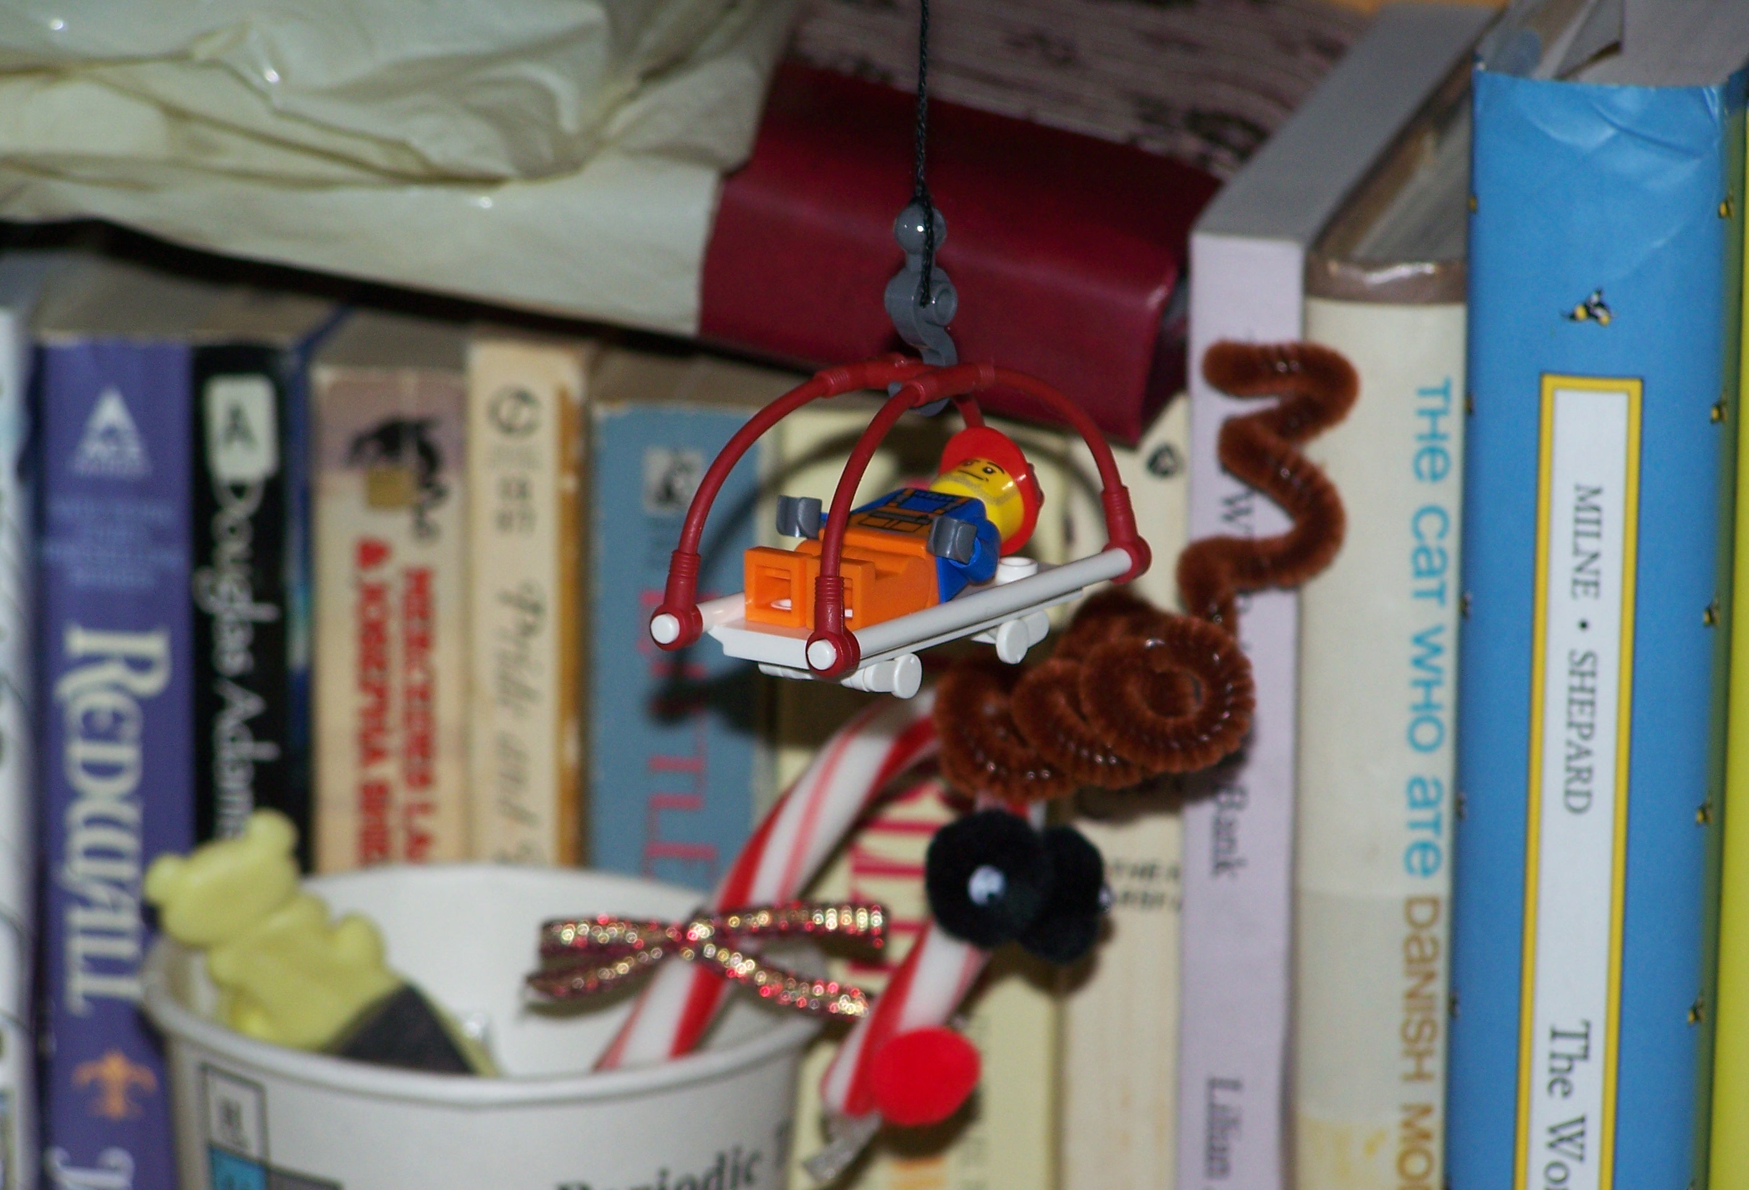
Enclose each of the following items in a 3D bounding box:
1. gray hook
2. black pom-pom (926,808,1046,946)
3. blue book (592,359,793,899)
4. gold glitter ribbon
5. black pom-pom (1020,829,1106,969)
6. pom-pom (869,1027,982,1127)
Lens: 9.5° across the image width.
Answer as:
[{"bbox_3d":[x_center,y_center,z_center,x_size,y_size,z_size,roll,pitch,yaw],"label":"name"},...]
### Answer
[{"bbox_3d":[0.005,-0.033,1.188,0.007,0.022,0.009,11,20,29],"label":"gray hook"},{"bbox_3d":[0.013,0.033,1.230,0.015,0.016,0.015,1,18,0],"label":"black pom-pom"},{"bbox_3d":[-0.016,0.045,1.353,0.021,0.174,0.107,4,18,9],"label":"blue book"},{"bbox_3d":[-0.020,0.043,1.238,0.042,0.012,0.009,2,18,5],"label":"gold glitter ribbon"},{"bbox_3d":[0.020,0.035,1.241,0.015,0.016,0.015,4,18,10],"label":"black pom-pom"},{"bbox_3d":[0.006,0.057,1.242,0.013,0.012,0.013,1,18,0],"label":"pom-pom"}]

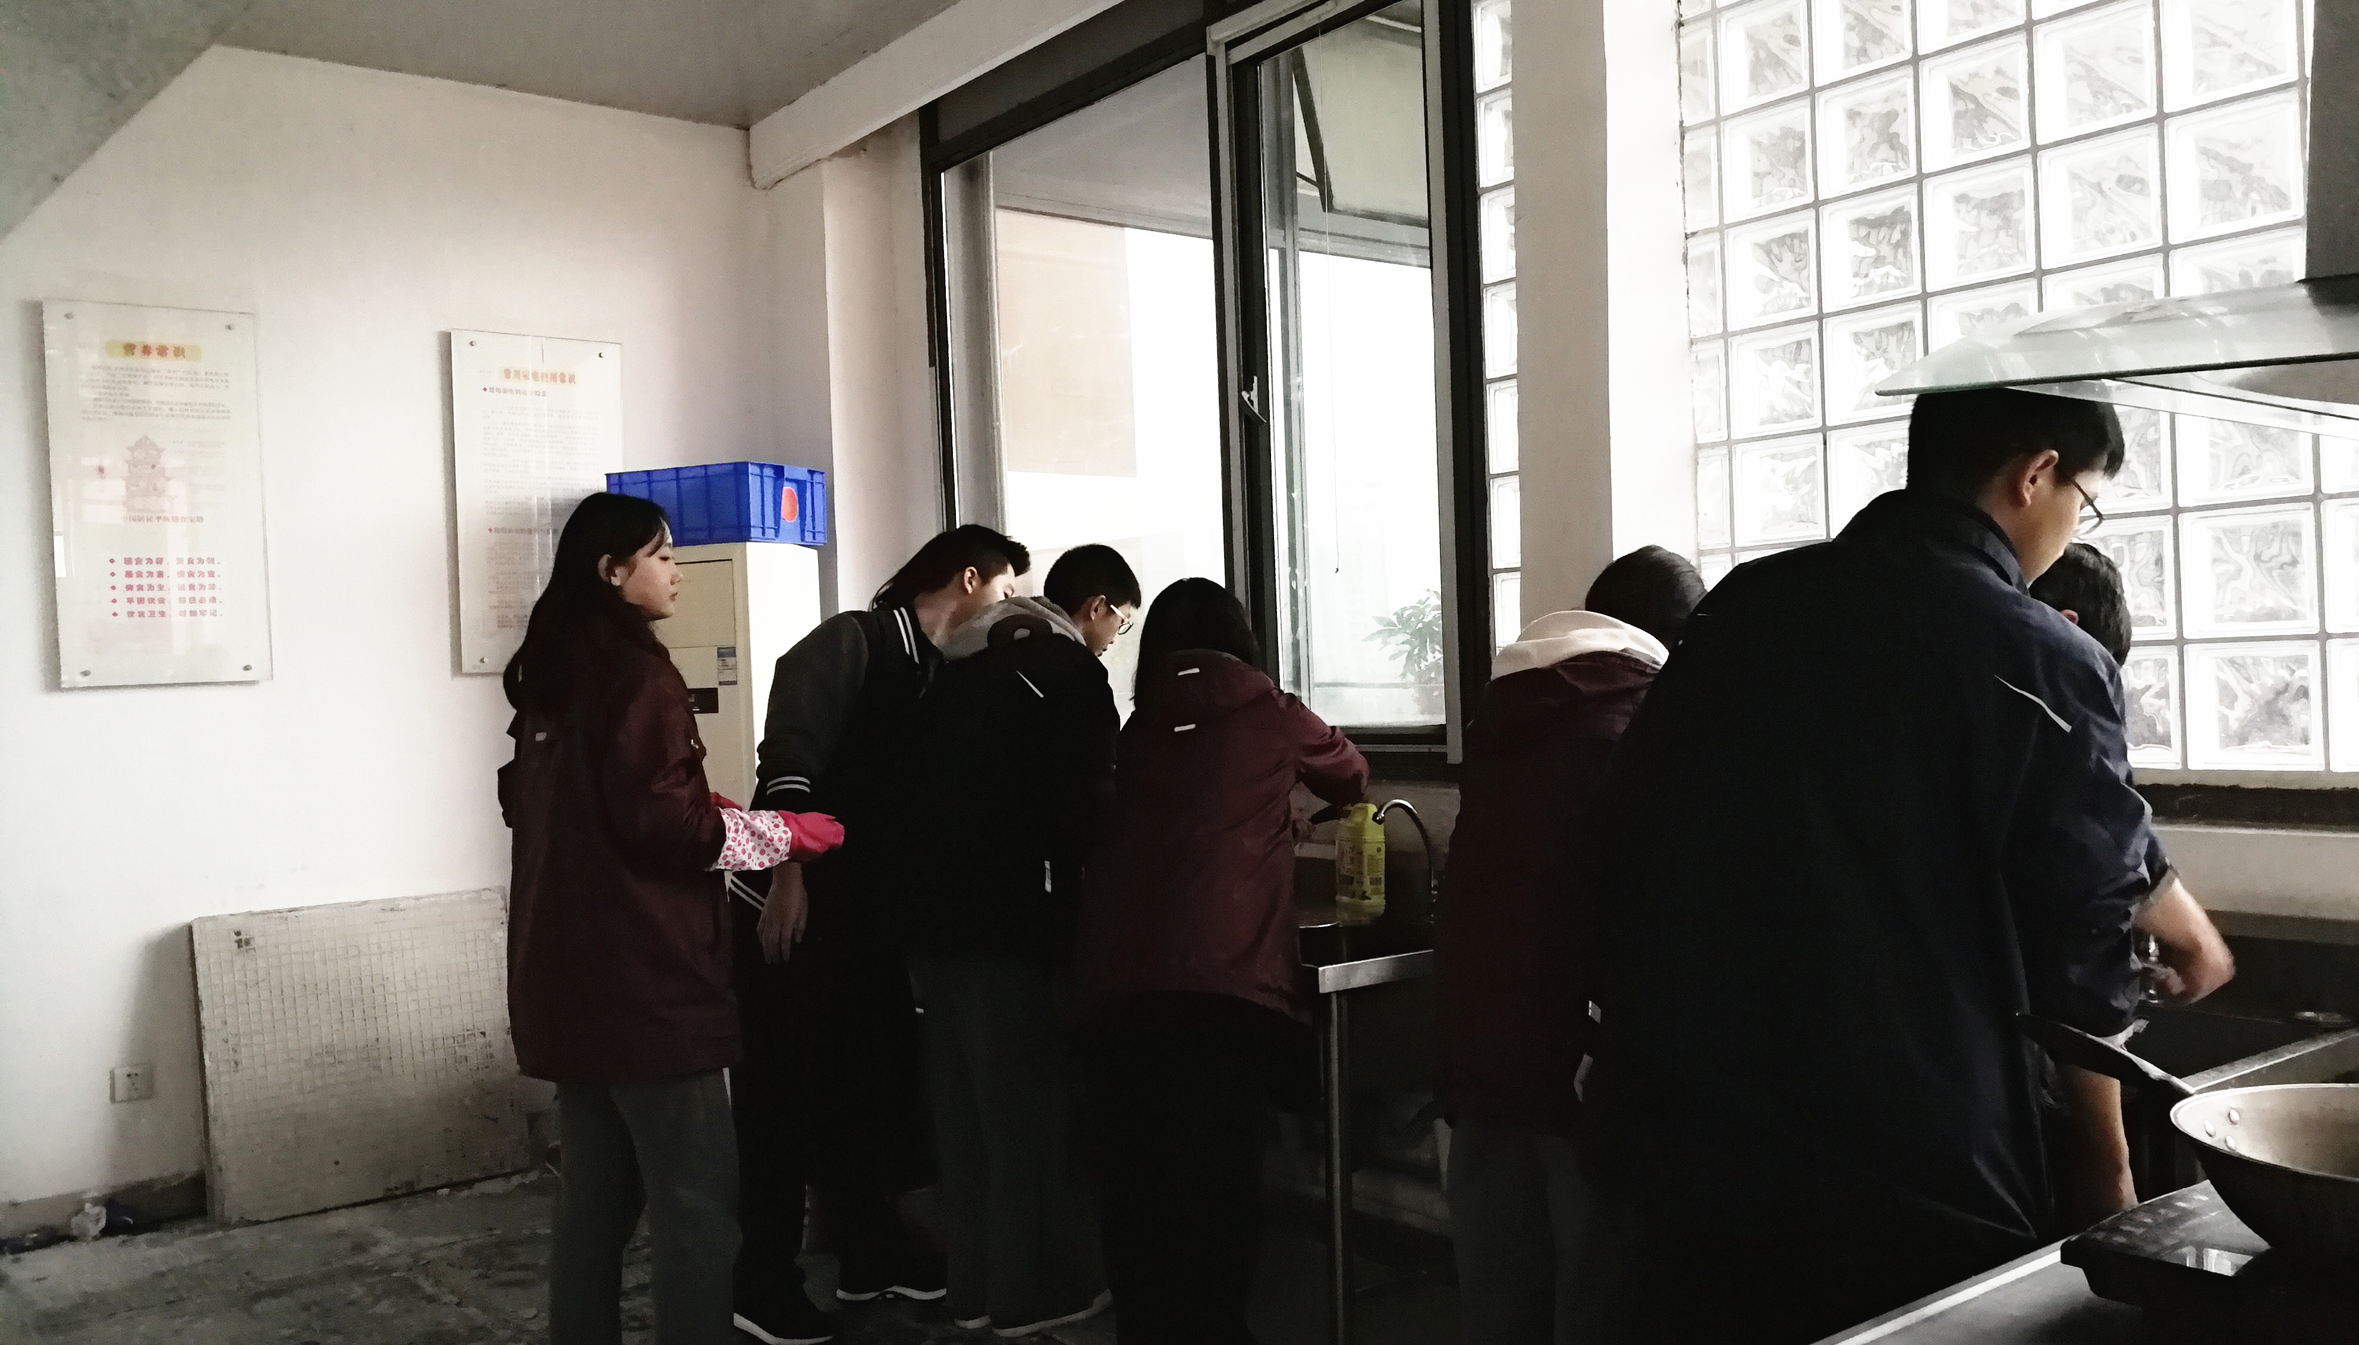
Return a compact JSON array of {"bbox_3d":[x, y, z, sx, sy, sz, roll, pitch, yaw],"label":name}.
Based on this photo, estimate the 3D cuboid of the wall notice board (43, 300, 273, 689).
[{"bbox_3d":[-2.543,-0.438,4.594,0.467,0.940,0.030,-2,0,-38],"label":"wall notice board"}]

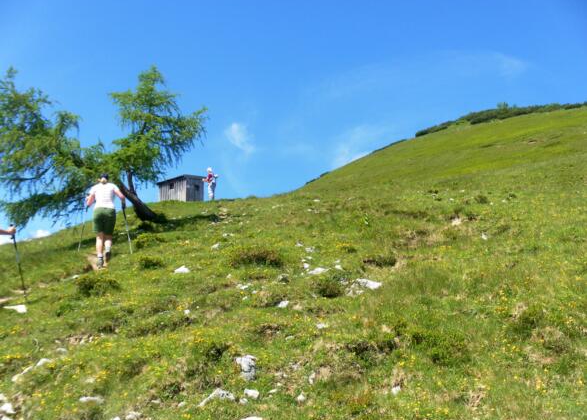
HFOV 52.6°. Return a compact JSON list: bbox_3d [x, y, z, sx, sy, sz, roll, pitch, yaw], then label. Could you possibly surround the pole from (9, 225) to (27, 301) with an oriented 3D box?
[{"bbox_3d":[-4.092,0.779,8.800,0.080,1.140,0.060,-11,6,-36],"label":"pole"}]

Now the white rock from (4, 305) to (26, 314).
[{"bbox_3d":[-3.831,1.365,8.150,0.320,0.110,0.200,3,-8,-25],"label":"white rock"}]

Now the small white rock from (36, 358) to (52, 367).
[{"bbox_3d":[-2.224,1.361,5.300,0.140,0.055,0.100,3,-8,-23],"label":"small white rock"}]

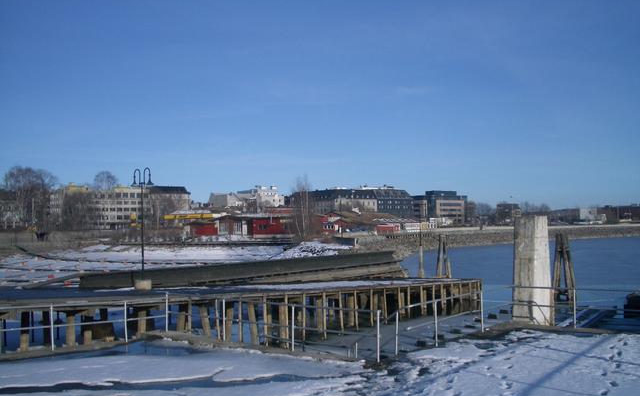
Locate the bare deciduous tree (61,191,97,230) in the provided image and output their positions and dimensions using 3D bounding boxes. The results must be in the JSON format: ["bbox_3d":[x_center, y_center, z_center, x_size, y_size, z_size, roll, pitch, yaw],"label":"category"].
[{"bbox_3d":[-82.105,4.250,220.000,11.500,13.600,10.500,0,-2,-21],"label":"bare deciduous tree"}]

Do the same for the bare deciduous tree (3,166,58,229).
[{"bbox_3d":[-100.661,-0.174,225.000,18.500,21.000,16.000,0,-2,-24],"label":"bare deciduous tree"}]

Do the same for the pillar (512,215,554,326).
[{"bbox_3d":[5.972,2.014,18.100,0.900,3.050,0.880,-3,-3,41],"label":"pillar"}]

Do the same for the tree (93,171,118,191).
[{"bbox_3d":[-96.129,-4.706,290.000,11.500,15.500,11.000,0,-2,-18],"label":"tree"}]

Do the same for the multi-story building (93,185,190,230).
[{"bbox_3d":[-75.858,4.037,275.000,39.000,19.300,16.000,0,-2,-23],"label":"multi-story building"}]

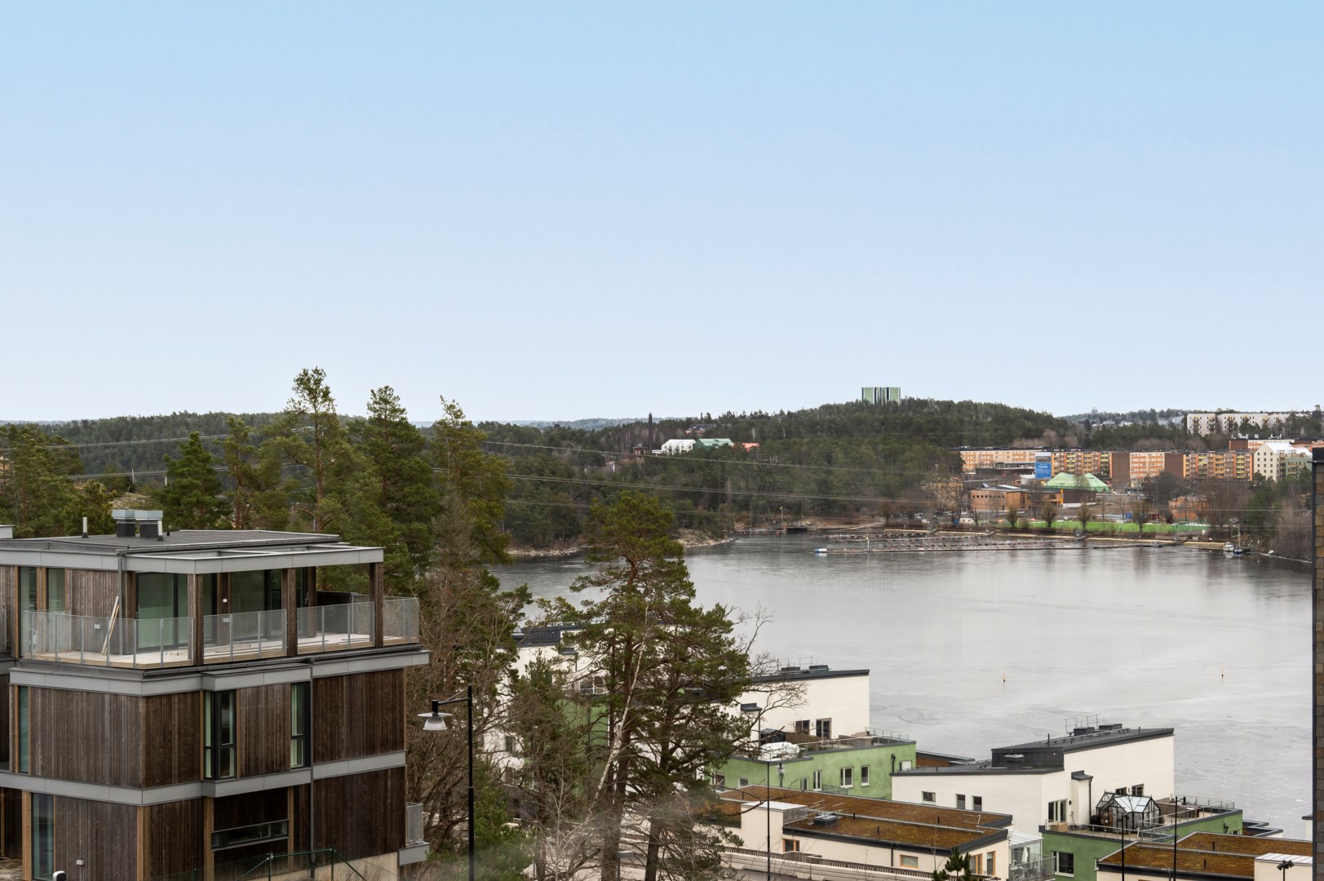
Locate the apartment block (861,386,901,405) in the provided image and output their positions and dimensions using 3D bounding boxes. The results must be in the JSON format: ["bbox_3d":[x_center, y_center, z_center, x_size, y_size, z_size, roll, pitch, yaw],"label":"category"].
[{"bbox_3d":[166.715,-27.982,1900.000,29.000,25.000,21.000,0,0,5],"label":"apartment block"}]

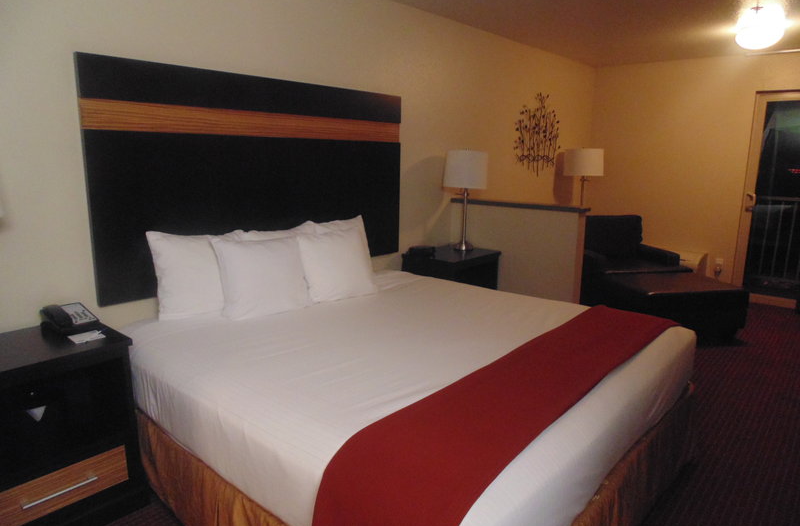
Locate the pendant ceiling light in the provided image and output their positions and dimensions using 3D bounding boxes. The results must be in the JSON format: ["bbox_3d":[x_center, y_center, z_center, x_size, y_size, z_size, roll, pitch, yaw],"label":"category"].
[{"bbox_3d":[2.623,-1.714,3.734,0.290,0.230,0.290,11,15,41],"label":"pendant ceiling light"}]

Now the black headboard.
[{"bbox_3d":[-0.679,-0.472,2.889,0.040,1.070,1.970,11,15,41],"label":"black headboard"}]

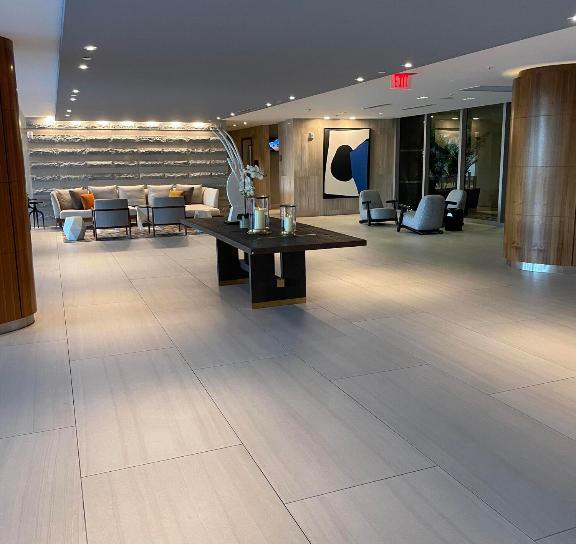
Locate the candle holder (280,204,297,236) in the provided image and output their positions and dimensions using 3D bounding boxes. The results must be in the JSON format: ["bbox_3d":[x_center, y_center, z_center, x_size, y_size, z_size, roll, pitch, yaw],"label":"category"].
[{"bbox_3d":[0.002,-0.516,5.723,0.138,0.294,0.138,-6,12,-21],"label":"candle holder"}]

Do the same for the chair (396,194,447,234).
[{"bbox_3d":[2.665,-1.186,11.570,0.700,0.743,0.720,-9,13,-34],"label":"chair"}]

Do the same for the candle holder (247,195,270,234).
[{"bbox_3d":[-0.354,-0.696,7.042,0.255,0.430,0.255,-1,11,0],"label":"candle holder"}]

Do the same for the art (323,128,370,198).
[{"bbox_3d":[1.560,-2.850,15.188,1.369,1.780,0.060,-6,12,-21],"label":"art"}]

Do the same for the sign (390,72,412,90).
[{"bbox_3d":[1.453,-2.435,7.395,0.330,0.210,0.050,-5,12,-21],"label":"sign"}]

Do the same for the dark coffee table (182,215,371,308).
[{"bbox_3d":[-0.388,-0.276,7.598,1.319,0.607,3.395,-5,12,-21],"label":"dark coffee table"}]

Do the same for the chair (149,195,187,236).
[{"bbox_3d":[-2.523,-1.176,11.978,0.660,0.785,0.690,-5,12,-21],"label":"chair"}]

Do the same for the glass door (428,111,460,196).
[{"bbox_3d":[3.691,-2.513,13.766,0.080,2.480,1.322,-6,12,-21],"label":"glass door"}]

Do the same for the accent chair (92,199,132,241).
[{"bbox_3d":[-3.565,-1.085,11.614,0.660,0.785,0.690,-5,12,-21],"label":"accent chair"}]

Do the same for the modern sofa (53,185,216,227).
[{"bbox_3d":[-3.484,-1.453,13.282,3.700,0.876,1.150,-1,11,-2],"label":"modern sofa"}]

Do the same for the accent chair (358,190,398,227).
[{"bbox_3d":[2.062,-1.490,13.188,0.700,0.743,0.720,-5,12,-19],"label":"accent chair"}]

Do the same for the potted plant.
[{"bbox_3d":[-0.480,-0.997,7.600,0.300,0.810,0.260,-5,12,-21],"label":"potted plant"}]

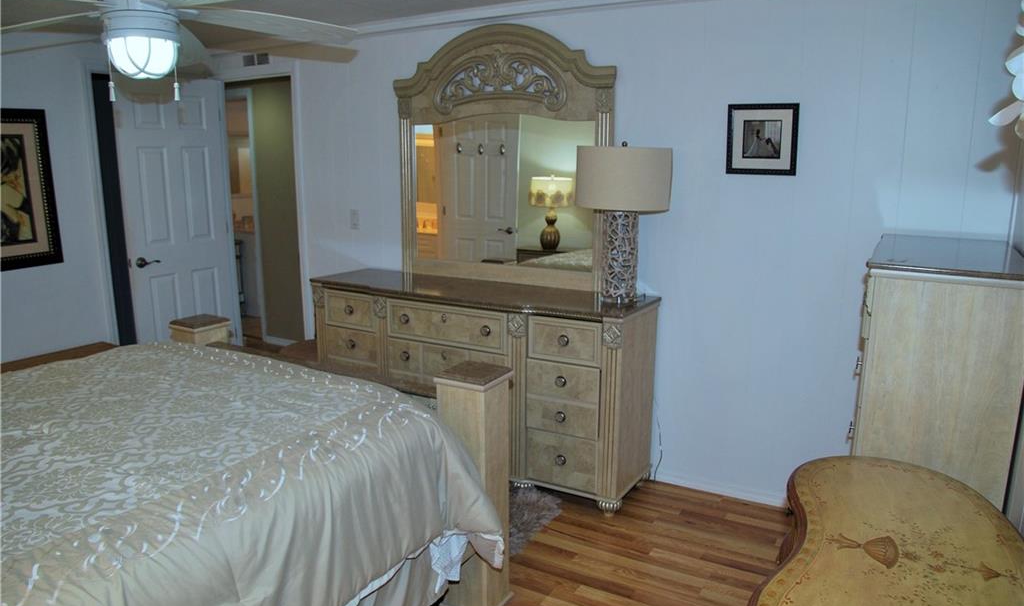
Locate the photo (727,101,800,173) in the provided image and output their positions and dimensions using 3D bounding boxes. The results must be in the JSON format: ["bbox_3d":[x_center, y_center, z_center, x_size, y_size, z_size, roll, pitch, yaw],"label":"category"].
[{"bbox_3d":[1.096,-0.715,2.990,0.293,0.299,0.025,7,13,29],"label":"photo"}]

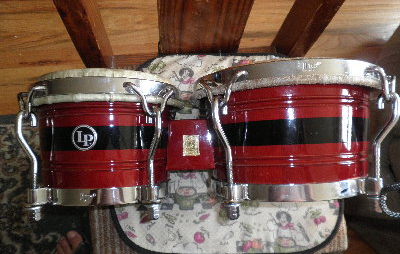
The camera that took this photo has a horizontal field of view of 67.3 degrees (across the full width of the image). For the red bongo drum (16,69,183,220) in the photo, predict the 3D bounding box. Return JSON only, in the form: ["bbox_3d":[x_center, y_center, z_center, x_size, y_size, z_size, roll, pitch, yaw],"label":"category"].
[{"bbox_3d":[-0.134,0.027,0.445,0.210,0.207,0.180,-1,87,1],"label":"red bongo drum"}]

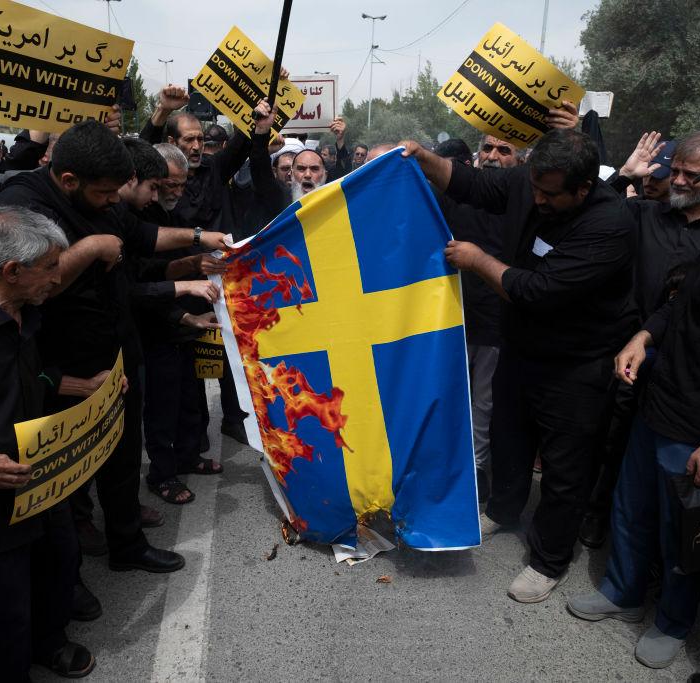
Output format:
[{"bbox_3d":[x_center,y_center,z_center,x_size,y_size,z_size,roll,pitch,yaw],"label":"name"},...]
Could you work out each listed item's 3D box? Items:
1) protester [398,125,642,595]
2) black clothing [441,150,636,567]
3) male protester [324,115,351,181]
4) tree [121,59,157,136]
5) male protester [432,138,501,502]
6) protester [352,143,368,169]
[{"bbox_3d":[0.658,0.077,2.343,0.760,1.720,0.600,-5,15,-24],"label":"protester"},{"bbox_3d":[0.717,0.130,2.373,0.600,1.520,0.600,-7,19,-25],"label":"black clothing"},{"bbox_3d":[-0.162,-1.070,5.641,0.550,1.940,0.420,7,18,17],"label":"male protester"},{"bbox_3d":[-8.961,-9.263,25.465,2.200,5.200,2.200,2,17,0],"label":"tree"},{"bbox_3d":[0.583,-0.076,2.924,0.360,1.730,0.540,-10,19,-40],"label":"male protester"},{"bbox_3d":[0.094,-1.304,6.718,0.520,1.750,0.320,4,18,8],"label":"protester"}]

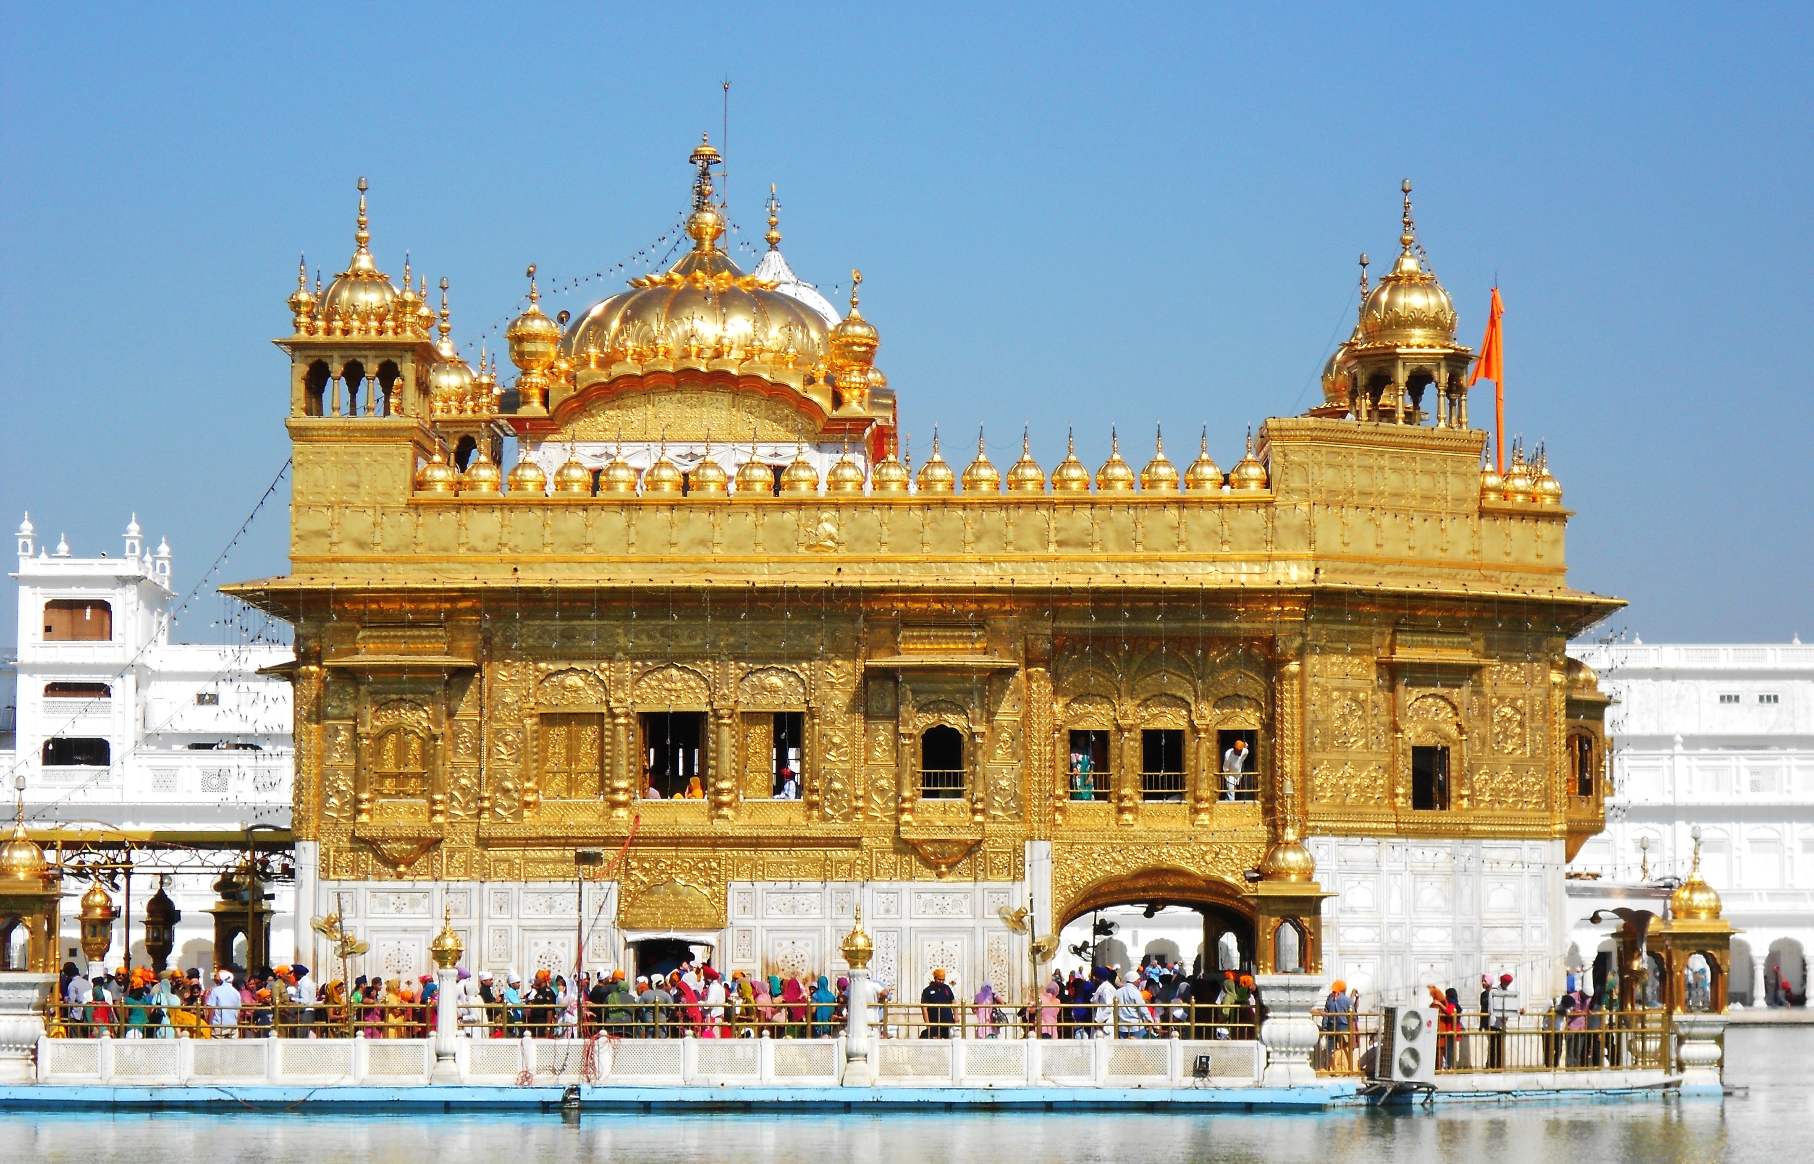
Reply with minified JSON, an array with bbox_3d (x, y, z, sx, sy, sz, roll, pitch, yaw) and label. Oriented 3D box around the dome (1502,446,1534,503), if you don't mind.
[{"bbox_3d":[11.134,-1.974,82.057,0.565,1.090,0.565,0,-5,1],"label":"dome"}]

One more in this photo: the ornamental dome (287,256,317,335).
[{"bbox_3d":[-10.751,-5.102,80.113,0.512,1.423,0.512,0,-5,1],"label":"ornamental dome"}]

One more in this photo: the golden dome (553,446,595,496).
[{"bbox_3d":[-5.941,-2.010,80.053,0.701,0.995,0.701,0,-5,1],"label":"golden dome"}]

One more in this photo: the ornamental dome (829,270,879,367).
[{"bbox_3d":[-0.910,-4.538,78.209,0.861,1.777,0.861,0,-5,2],"label":"ornamental dome"}]

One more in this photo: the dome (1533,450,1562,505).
[{"bbox_3d":[10.957,-1.831,77.124,0.530,1.073,0.510,0,-5,1],"label":"dome"}]

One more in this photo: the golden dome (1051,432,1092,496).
[{"bbox_3d":[2.718,-1.968,74.509,0.679,1.058,0.679,0,-5,2],"label":"golden dome"}]

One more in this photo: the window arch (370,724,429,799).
[{"bbox_3d":[-8.310,2.944,73.710,0.927,1.186,0.250,0,-5,2],"label":"window arch"}]

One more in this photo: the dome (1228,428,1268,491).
[{"bbox_3d":[5.667,-2.011,74.779,0.653,1.088,0.612,0,-5,1],"label":"dome"}]

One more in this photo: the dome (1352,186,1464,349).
[{"bbox_3d":[9.185,-5.744,82.275,1.973,3.160,1.973,0,-5,1],"label":"dome"}]

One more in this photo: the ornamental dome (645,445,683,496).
[{"bbox_3d":[-4.030,-1.892,74.728,0.658,0.920,0.658,0,-5,2],"label":"ornamental dome"}]

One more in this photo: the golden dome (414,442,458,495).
[{"bbox_3d":[-7.815,-1.913,74.855,0.683,0.957,0.683,0,-5,2],"label":"golden dome"}]

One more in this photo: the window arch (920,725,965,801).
[{"bbox_3d":[0.614,3.158,78.914,0.806,1.328,0.200,0,-5,1],"label":"window arch"}]

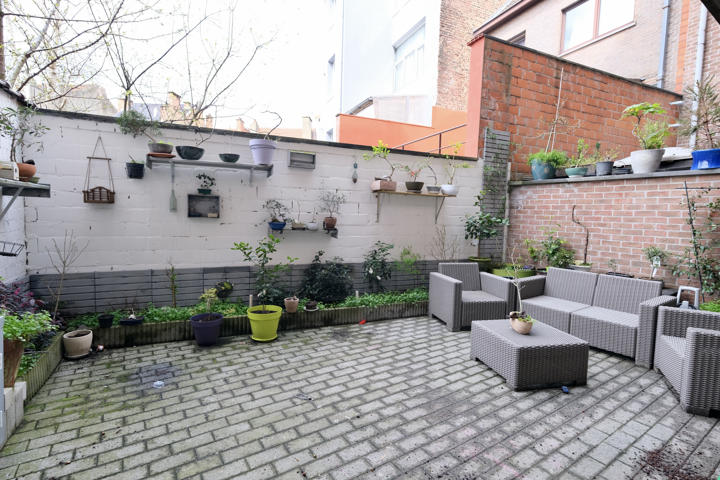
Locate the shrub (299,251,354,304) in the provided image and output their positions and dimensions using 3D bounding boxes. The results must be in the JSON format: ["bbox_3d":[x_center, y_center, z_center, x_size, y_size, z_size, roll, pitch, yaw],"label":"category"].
[{"bbox_3d":[-0.414,0.464,4.204,0.630,0.680,0.500,0,4,-23],"label":"shrub"}]

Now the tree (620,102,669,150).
[{"bbox_3d":[3.555,-1.412,4.249,0.390,0.540,0.430,-1,4,-39],"label":"tree"}]

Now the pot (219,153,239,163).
[{"bbox_3d":[-1.448,-0.908,3.777,0.220,0.105,0.200,0,4,-23],"label":"pot"}]

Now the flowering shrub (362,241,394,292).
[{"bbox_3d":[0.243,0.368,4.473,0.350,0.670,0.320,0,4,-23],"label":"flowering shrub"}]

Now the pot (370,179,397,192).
[{"bbox_3d":[0.312,-0.712,4.544,0.220,0.135,0.200,0,4,-22],"label":"pot"}]

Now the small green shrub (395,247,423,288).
[{"bbox_3d":[0.677,0.398,4.744,0.350,0.580,0.320,2,3,0],"label":"small green shrub"}]

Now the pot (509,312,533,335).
[{"bbox_3d":[1.432,0.743,3.029,0.165,0.145,0.215,0,4,-15],"label":"pot"}]

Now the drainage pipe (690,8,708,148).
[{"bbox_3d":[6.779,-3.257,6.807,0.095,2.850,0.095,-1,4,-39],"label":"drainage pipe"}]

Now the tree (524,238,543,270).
[{"bbox_3d":[2.385,0.199,4.673,0.240,0.430,0.220,0,4,-23],"label":"tree"}]

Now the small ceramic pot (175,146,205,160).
[{"bbox_3d":[-1.808,-0.922,3.624,0.285,0.145,0.240,0,4,-23],"label":"small ceramic pot"}]

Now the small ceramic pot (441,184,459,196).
[{"bbox_3d":[1.293,-0.714,4.928,0.235,0.150,0.235,1,4,0],"label":"small ceramic pot"}]

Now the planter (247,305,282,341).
[{"bbox_3d":[-1.023,0.895,3.665,0.364,0.294,0.364,0,4,-23],"label":"planter"}]

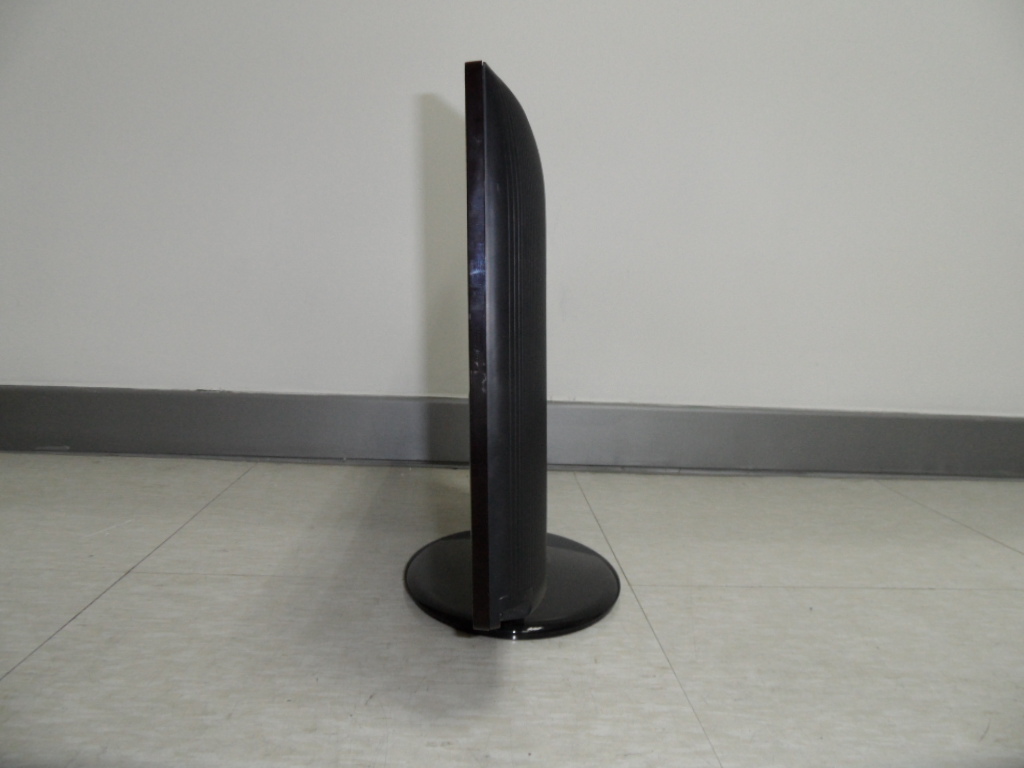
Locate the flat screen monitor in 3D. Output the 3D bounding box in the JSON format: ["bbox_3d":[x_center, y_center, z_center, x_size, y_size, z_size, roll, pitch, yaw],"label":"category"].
[{"bbox_3d":[0.008,-0.008,0.615,0.194,0.381,0.469,2,8,-3],"label":"flat screen monitor"}]

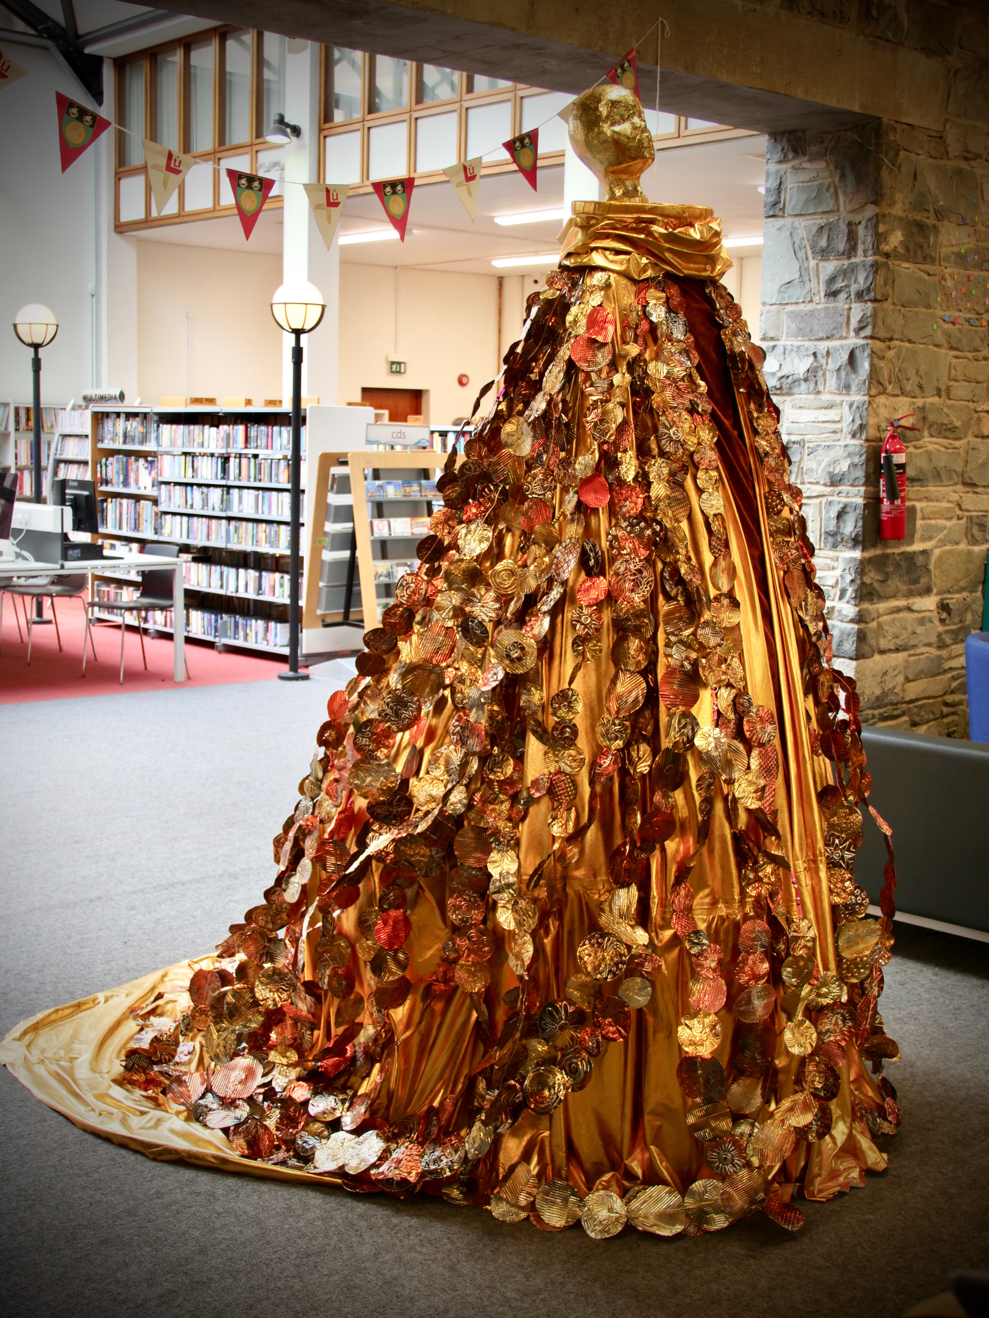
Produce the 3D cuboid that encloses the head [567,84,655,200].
[{"bbox_3d":[0.252,-1.113,3.943,0.195,0.255,0.160,5,8,28],"label":"head"}]

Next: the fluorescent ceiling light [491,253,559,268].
[{"bbox_3d":[0.641,-4.243,19.381,0.170,0.110,1.780,-5,9,-39],"label":"fluorescent ceiling light"}]

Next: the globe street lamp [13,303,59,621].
[{"bbox_3d":[-3.600,-1.525,14.454,0.355,2.460,0.355,1,7,0],"label":"globe street lamp"}]

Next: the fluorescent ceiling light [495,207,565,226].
[{"bbox_3d":[0.597,-3.747,15.350,0.170,0.110,1.780,-5,9,-39],"label":"fluorescent ceiling light"}]

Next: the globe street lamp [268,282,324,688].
[{"bbox_3d":[-1.237,-1.113,11.456,0.355,2.460,0.355,1,7,0],"label":"globe street lamp"}]

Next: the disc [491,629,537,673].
[{"bbox_3d":[0.040,-0.017,3.660,0.092,0.092,0.015,2,-1,11],"label":"disc"}]

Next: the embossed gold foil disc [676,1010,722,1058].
[{"bbox_3d":[0.398,0.728,3.550,0.088,0.090,0.010,0,-3,-10],"label":"embossed gold foil disc"}]

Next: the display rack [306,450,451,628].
[{"bbox_3d":[-0.645,-0.700,11.774,0.932,1.240,0.668,-5,9,-39],"label":"display rack"}]

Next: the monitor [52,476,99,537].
[{"bbox_3d":[-2.520,-0.854,10.963,0.190,0.450,0.528,-5,9,-39],"label":"monitor"}]

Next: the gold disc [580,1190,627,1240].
[{"bbox_3d":[0.211,1.076,3.540,0.093,0.096,0.010,1,-11,2],"label":"gold disc"}]

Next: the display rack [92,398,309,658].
[{"bbox_3d":[-2.012,-0.989,13.382,0.550,1.715,3.046,-5,9,-39],"label":"display rack"}]

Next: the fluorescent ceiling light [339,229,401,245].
[{"bbox_3d":[-1.336,-4.071,17.700,0.170,0.110,1.780,-5,9,-39],"label":"fluorescent ceiling light"}]

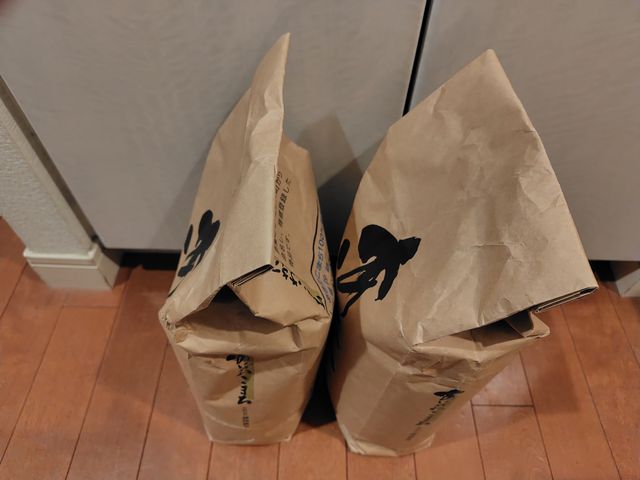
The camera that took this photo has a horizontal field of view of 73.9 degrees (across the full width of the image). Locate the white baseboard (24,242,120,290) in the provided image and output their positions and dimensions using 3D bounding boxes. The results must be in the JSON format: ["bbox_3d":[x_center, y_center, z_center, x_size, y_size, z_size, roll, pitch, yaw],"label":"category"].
[{"bbox_3d":[-0.340,0.033,0.589,0.091,0.074,0.036,2,54,-2],"label":"white baseboard"}]

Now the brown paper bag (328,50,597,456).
[{"bbox_3d":[0.077,0.053,0.410,0.129,0.380,0.223,2,54,-2],"label":"brown paper bag"}]

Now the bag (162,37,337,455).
[{"bbox_3d":[-0.055,0.045,0.405,0.112,0.385,0.217,2,54,-2],"label":"bag"}]

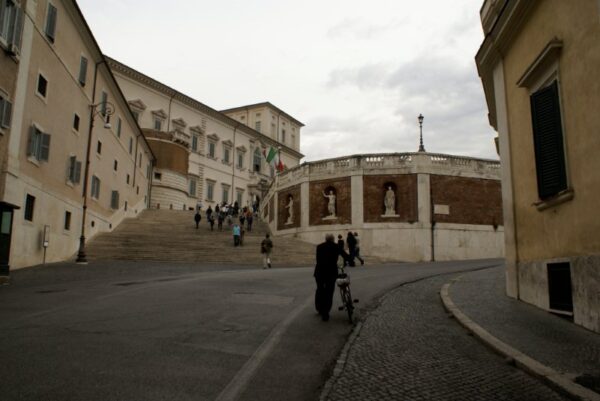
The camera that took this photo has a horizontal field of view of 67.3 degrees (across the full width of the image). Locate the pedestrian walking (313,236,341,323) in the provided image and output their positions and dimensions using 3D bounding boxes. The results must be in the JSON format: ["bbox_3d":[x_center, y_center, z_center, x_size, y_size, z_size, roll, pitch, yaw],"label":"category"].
[{"bbox_3d":[0.562,1.536,9.197,0.600,1.700,0.600,0,-9,2],"label":"pedestrian walking"}]

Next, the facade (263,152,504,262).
[{"bbox_3d":[6.000,1.066,32.000,17.000,6.800,7.500,-1,-9,9],"label":"facade"}]

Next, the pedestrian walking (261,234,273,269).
[{"bbox_3d":[-1.684,2.564,22.641,0.520,1.710,0.500,0,-9,3],"label":"pedestrian walking"}]

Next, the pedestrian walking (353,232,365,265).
[{"bbox_3d":[2.964,2.477,22.897,0.700,1.670,0.500,-4,-10,23],"label":"pedestrian walking"}]

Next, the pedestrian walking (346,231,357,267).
[{"bbox_3d":[2.603,2.476,22.758,0.600,1.720,0.500,-5,-10,30],"label":"pedestrian walking"}]

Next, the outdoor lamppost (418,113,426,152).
[{"bbox_3d":[7.587,-4.190,28.002,0.420,2.480,0.420,-1,-9,9],"label":"outdoor lamppost"}]

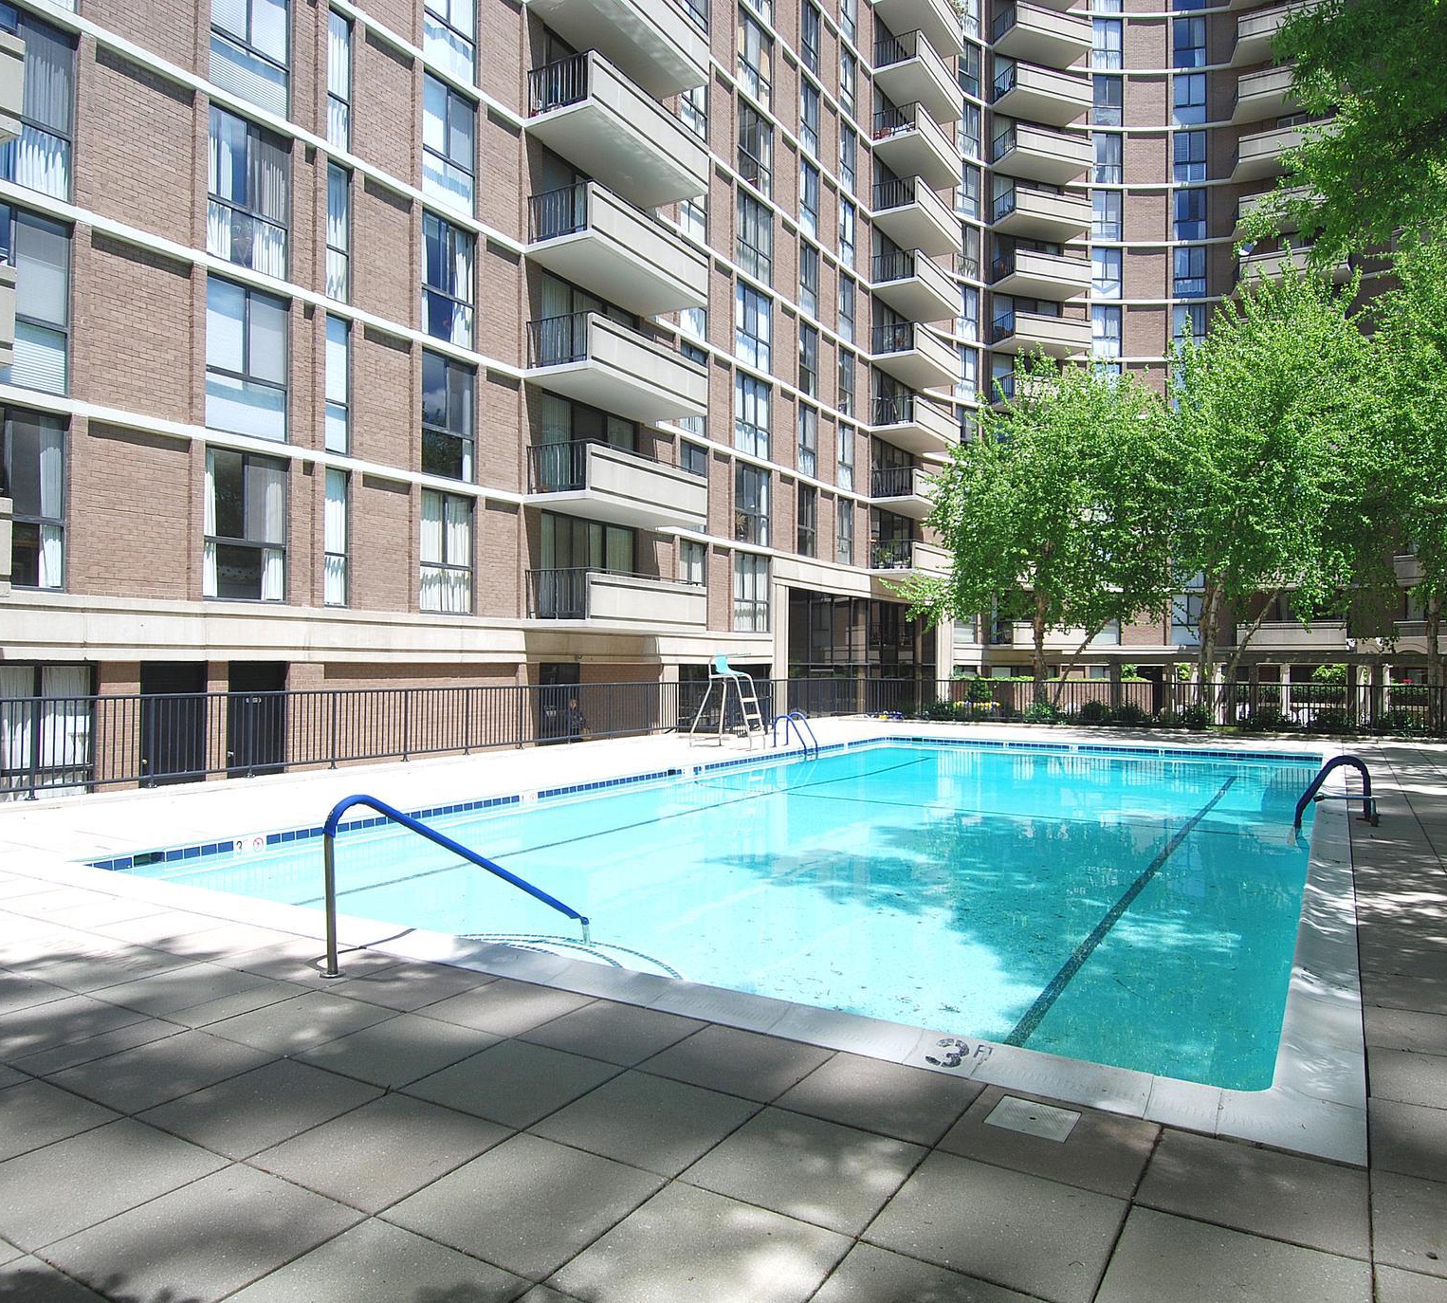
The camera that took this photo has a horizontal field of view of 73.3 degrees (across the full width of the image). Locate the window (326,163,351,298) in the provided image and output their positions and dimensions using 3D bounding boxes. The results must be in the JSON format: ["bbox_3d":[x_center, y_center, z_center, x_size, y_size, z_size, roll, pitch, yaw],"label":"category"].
[{"bbox_3d":[-6.692,-7.182,16.837,0.150,2.250,0.550,-1,-1,32],"label":"window"}]

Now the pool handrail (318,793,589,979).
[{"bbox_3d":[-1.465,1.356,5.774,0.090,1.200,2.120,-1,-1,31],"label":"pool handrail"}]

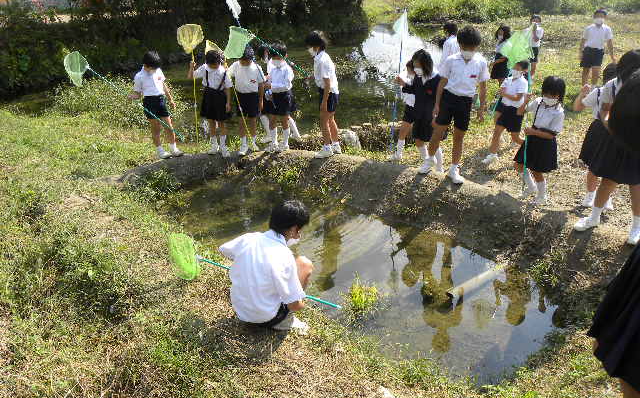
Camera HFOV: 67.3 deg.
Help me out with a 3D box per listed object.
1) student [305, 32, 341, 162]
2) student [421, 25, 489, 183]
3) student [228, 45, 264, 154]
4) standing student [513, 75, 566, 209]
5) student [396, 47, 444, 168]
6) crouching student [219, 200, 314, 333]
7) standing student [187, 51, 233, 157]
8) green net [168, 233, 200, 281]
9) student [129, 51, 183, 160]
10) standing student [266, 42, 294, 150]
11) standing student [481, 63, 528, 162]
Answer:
[{"bbox_3d":[0.037,-1.076,5.088,0.380,1.300,0.360,-9,24,-18],"label":"student"},{"bbox_3d":[1.215,-0.838,4.358,0.550,1.380,0.420,3,23,11],"label":"student"},{"bbox_3d":[-0.829,-1.156,5.613,0.390,1.281,0.280,-5,25,-5],"label":"student"},{"bbox_3d":[1.971,-0.511,4.256,0.400,1.129,0.370,17,31,36],"label":"standing student"},{"bbox_3d":[0.981,-0.866,4.755,0.440,1.150,0.400,10,25,25],"label":"student"},{"bbox_3d":[-0.295,0.383,2.736,0.540,0.760,0.450,-20,29,-37],"label":"crouching student"},{"bbox_3d":[-1.201,-1.039,5.290,0.460,1.150,0.320,-5,23,-8],"label":"standing student"},{"bbox_3d":[-0.912,0.393,3.233,0.260,0.290,0.160,15,28,34],"label":"green net"},{"bbox_3d":[-1.879,-1.089,5.624,0.480,1.249,0.360,-21,30,-34],"label":"student"},{"bbox_3d":[-0.477,-1.224,5.738,0.360,1.273,0.300,-2,25,0],"label":"standing student"},{"bbox_3d":[2.046,-0.940,5.313,0.480,1.110,0.420,-20,29,-38],"label":"standing student"}]

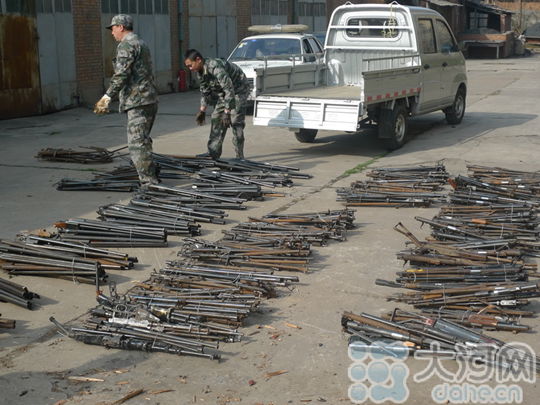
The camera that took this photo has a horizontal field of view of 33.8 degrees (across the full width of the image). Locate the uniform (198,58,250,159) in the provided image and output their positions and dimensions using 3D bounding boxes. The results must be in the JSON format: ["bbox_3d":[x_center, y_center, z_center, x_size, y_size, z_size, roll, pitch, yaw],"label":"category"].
[{"bbox_3d":[-0.564,-1.186,11.068,0.600,1.200,0.500,-6,13,-27],"label":"uniform"}]

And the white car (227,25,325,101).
[{"bbox_3d":[0.113,-2.593,17.187,1.700,1.540,4.500,2,12,11],"label":"white car"}]

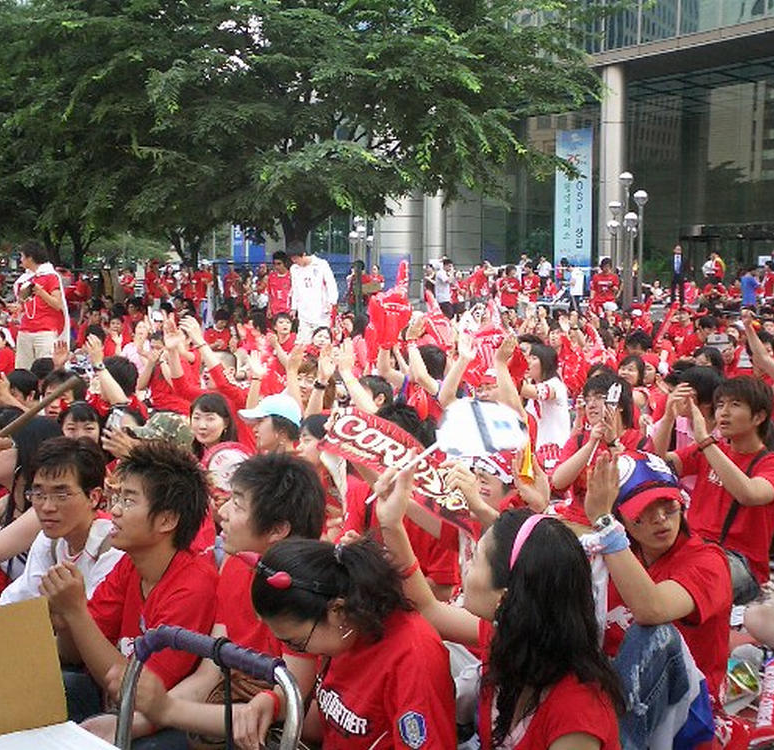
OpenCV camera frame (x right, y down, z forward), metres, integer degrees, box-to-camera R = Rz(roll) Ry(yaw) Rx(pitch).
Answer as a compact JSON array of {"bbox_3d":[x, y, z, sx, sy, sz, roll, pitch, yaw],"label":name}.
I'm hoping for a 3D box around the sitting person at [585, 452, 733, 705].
[{"bbox_3d":[0.700,0.614,2.791,0.520,0.830,0.700,4,7,37],"label":"sitting person"}]

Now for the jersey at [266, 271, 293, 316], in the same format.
[{"bbox_3d":[-1.339,-1.017,13.500,0.420,0.580,0.280,0,5,6],"label":"jersey"}]

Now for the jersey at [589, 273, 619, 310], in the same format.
[{"bbox_3d":[4.578,-1.800,22.500,0.580,0.740,0.280,1,5,6],"label":"jersey"}]

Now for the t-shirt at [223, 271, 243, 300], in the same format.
[{"bbox_3d":[-2.915,-1.700,20.300,0.420,0.560,0.280,-1,5,-9],"label":"t-shirt"}]

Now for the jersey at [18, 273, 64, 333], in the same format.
[{"bbox_3d":[-3.103,-0.660,9.600,0.460,0.620,0.290,3,6,32],"label":"jersey"}]

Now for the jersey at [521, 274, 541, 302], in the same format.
[{"bbox_3d":[3.301,-1.983,24.500,0.480,0.670,0.270,1,5,9],"label":"jersey"}]

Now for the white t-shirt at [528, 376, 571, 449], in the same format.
[{"bbox_3d":[0.918,0.233,6.000,0.260,0.470,0.400,0,5,-5],"label":"white t-shirt"}]

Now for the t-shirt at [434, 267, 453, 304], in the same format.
[{"bbox_3d":[1.136,-1.790,21.500,0.300,0.700,0.460,4,7,37],"label":"t-shirt"}]

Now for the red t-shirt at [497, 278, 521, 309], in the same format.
[{"bbox_3d":[2.326,-1.567,20.300,0.480,0.600,0.280,-1,5,-6],"label":"red t-shirt"}]

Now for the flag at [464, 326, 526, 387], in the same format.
[{"bbox_3d":[0.588,-0.102,5.900,0.360,0.370,0.150,0,5,0],"label":"flag"}]

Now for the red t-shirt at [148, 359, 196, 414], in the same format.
[{"bbox_3d":[-1.746,0.094,8.700,0.480,0.580,0.320,4,6,33],"label":"red t-shirt"}]

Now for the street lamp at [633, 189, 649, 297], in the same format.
[{"bbox_3d":[6.190,-2.843,26.145,0.360,3.400,0.360,0,5,0],"label":"street lamp"}]

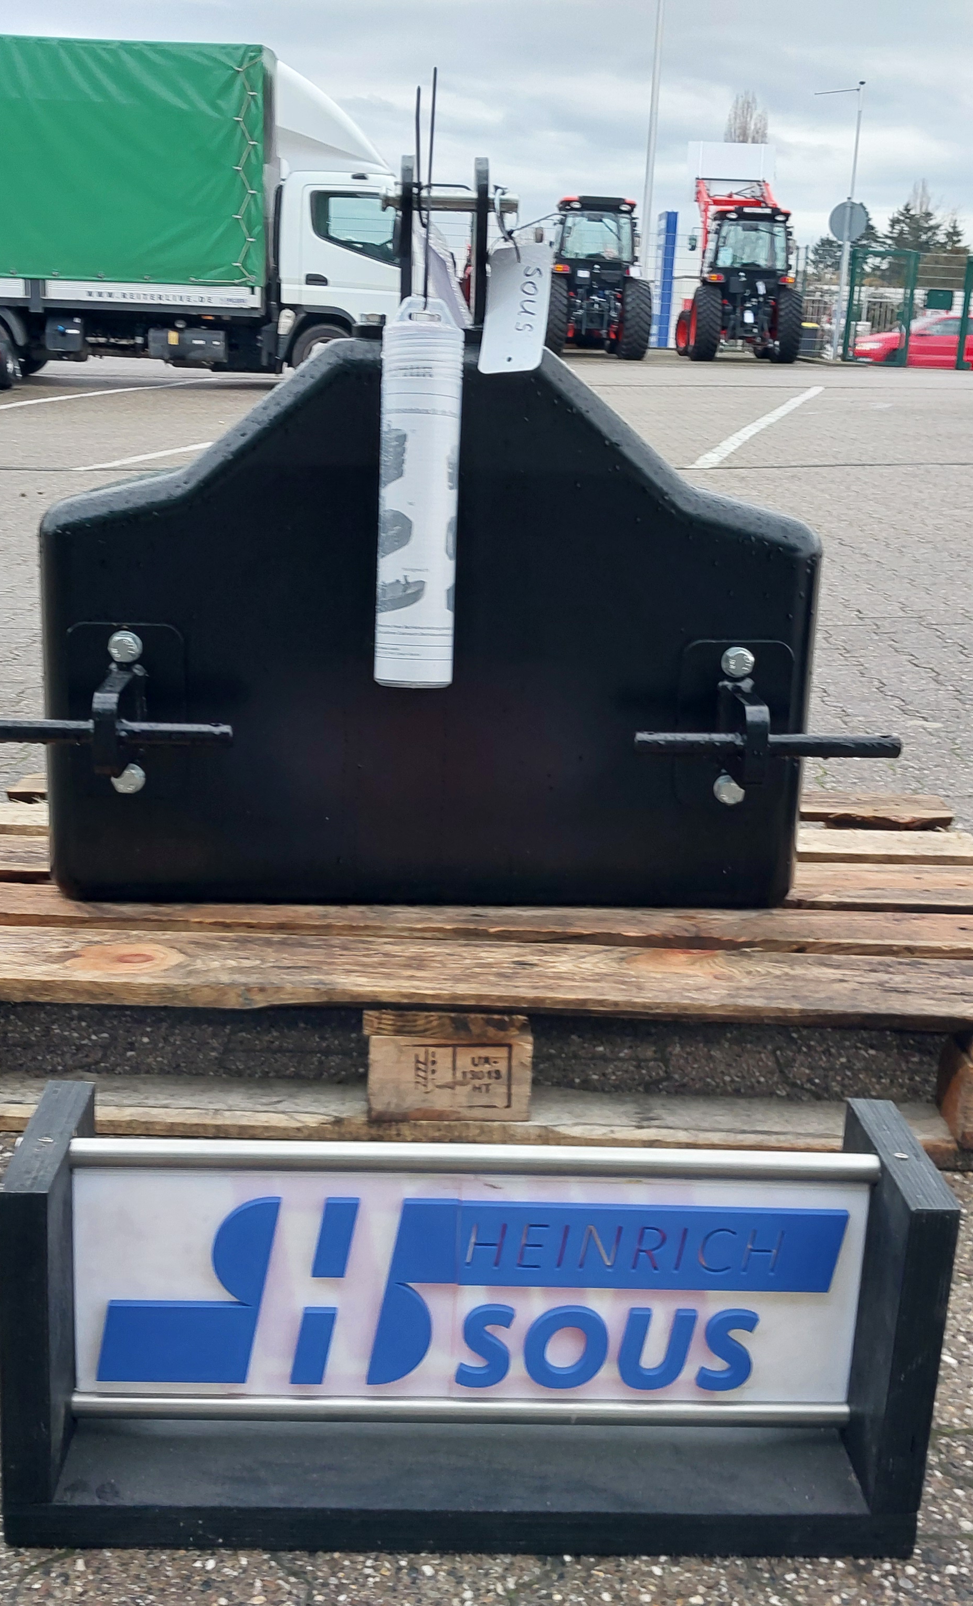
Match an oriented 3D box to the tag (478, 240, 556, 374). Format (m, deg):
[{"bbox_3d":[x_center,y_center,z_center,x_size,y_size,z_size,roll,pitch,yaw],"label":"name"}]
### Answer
[{"bbox_3d":[0.028,-0.471,1.590,0.063,0.117,0.014,4,16,-4],"label":"tag"}]

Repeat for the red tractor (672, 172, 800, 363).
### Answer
[{"bbox_3d":[4.249,-9.227,28.837,1.780,3.100,4.200,1,16,-2],"label":"red tractor"}]

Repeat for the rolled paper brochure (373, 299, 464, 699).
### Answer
[{"bbox_3d":[-0.062,-0.286,1.551,0.074,0.353,0.074,1,16,-5],"label":"rolled paper brochure"}]

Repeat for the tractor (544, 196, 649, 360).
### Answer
[{"bbox_3d":[1.673,-8.531,27.293,1.750,2.450,3.600,1,16,-3],"label":"tractor"}]

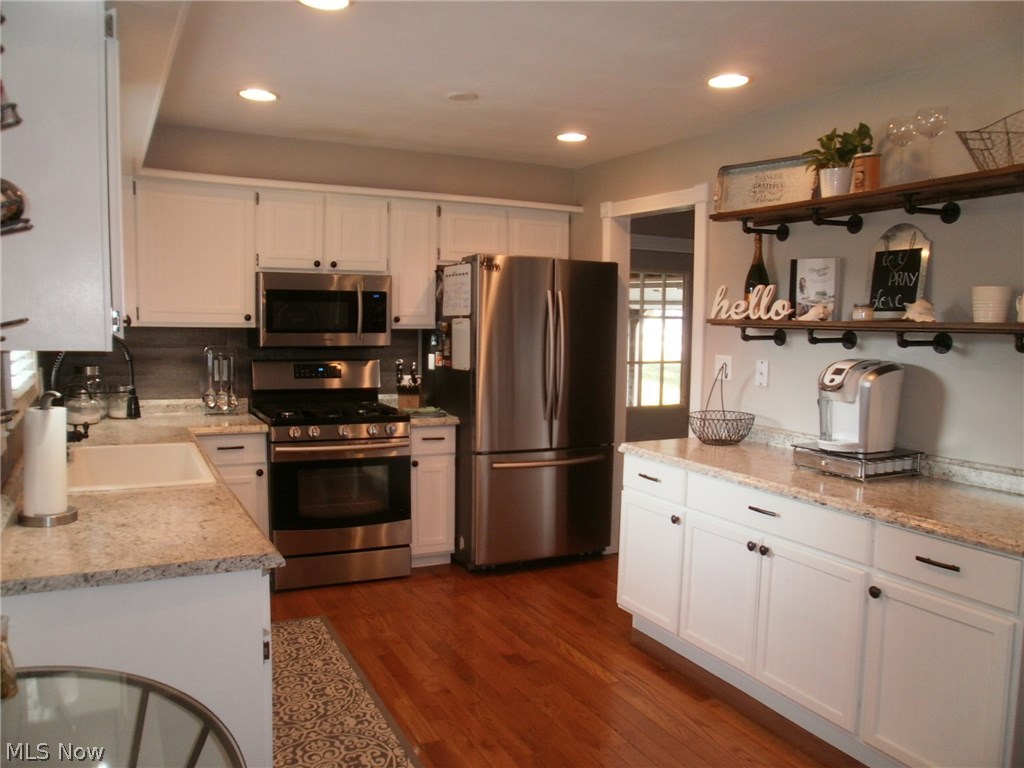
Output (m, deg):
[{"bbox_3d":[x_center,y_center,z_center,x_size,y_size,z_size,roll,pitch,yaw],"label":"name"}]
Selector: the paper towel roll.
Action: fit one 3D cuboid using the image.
[{"bbox_3d":[-1.278,0.210,2.102,0.115,0.280,0.115,-1,5,-27],"label":"paper towel roll"}]

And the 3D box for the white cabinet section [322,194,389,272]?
[{"bbox_3d":[-0.969,-0.877,4.614,0.382,0.447,0.330,-2,5,-27],"label":"white cabinet section"}]

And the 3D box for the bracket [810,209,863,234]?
[{"bbox_3d":[1.296,-0.656,3.097,0.265,0.090,0.080,-2,6,-29],"label":"bracket"}]

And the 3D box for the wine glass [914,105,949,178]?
[{"bbox_3d":[1.492,-0.845,2.741,0.115,0.276,0.115,-1,5,-27],"label":"wine glass"}]

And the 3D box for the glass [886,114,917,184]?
[{"bbox_3d":[1.397,-0.823,2.756,0.115,0.260,0.115,-2,6,-29],"label":"glass"}]

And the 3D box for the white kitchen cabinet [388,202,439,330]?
[{"bbox_3d":[-0.656,-0.730,4.808,0.310,0.768,0.319,-1,5,-22],"label":"white kitchen cabinet"}]

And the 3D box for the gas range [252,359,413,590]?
[{"bbox_3d":[-1.030,0.483,4.413,0.743,1.196,0.729,-1,5,-24],"label":"gas range"}]

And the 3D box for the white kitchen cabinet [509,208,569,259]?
[{"bbox_3d":[0.114,-0.959,5.099,0.435,0.367,0.320,-1,5,-24],"label":"white kitchen cabinet"}]

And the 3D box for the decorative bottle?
[{"bbox_3d":[1.094,-0.473,3.423,0.110,0.385,0.110,-2,6,-29],"label":"decorative bottle"}]

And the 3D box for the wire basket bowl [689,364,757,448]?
[{"bbox_3d":[0.967,0.106,3.538,0.295,0.370,0.295,1,5,0],"label":"wire basket bowl"}]

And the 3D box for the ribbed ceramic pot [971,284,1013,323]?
[{"bbox_3d":[1.600,-0.262,2.571,0.126,0.121,0.126,-1,5,-27],"label":"ribbed ceramic pot"}]

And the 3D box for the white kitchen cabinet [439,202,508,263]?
[{"bbox_3d":[-0.297,-0.943,4.936,0.460,0.355,0.319,-1,5,-22],"label":"white kitchen cabinet"}]

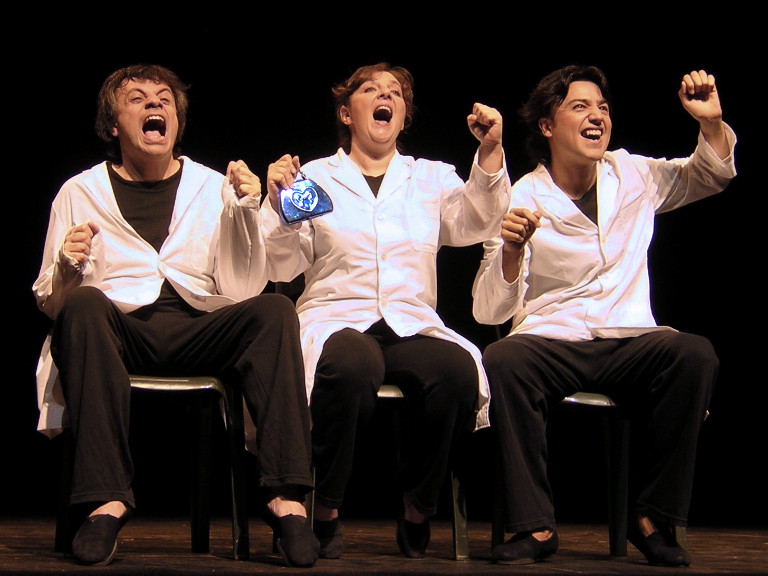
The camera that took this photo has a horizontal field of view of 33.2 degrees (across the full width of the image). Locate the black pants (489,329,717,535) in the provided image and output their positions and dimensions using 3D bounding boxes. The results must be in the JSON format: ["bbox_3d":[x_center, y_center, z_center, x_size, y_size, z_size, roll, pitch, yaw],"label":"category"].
[{"bbox_3d":[0.531,0.379,3.404,0.560,0.520,0.570,2,-9,-7],"label":"black pants"}]

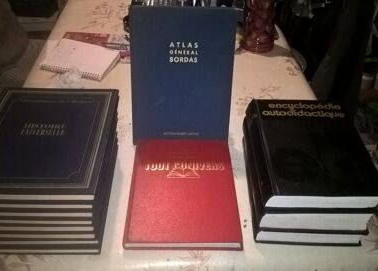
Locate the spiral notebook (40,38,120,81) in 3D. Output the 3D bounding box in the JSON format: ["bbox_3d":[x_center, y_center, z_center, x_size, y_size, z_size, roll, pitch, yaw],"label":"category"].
[{"bbox_3d":[-0.338,-0.240,1.204,0.209,0.020,0.150,14,44,12],"label":"spiral notebook"}]

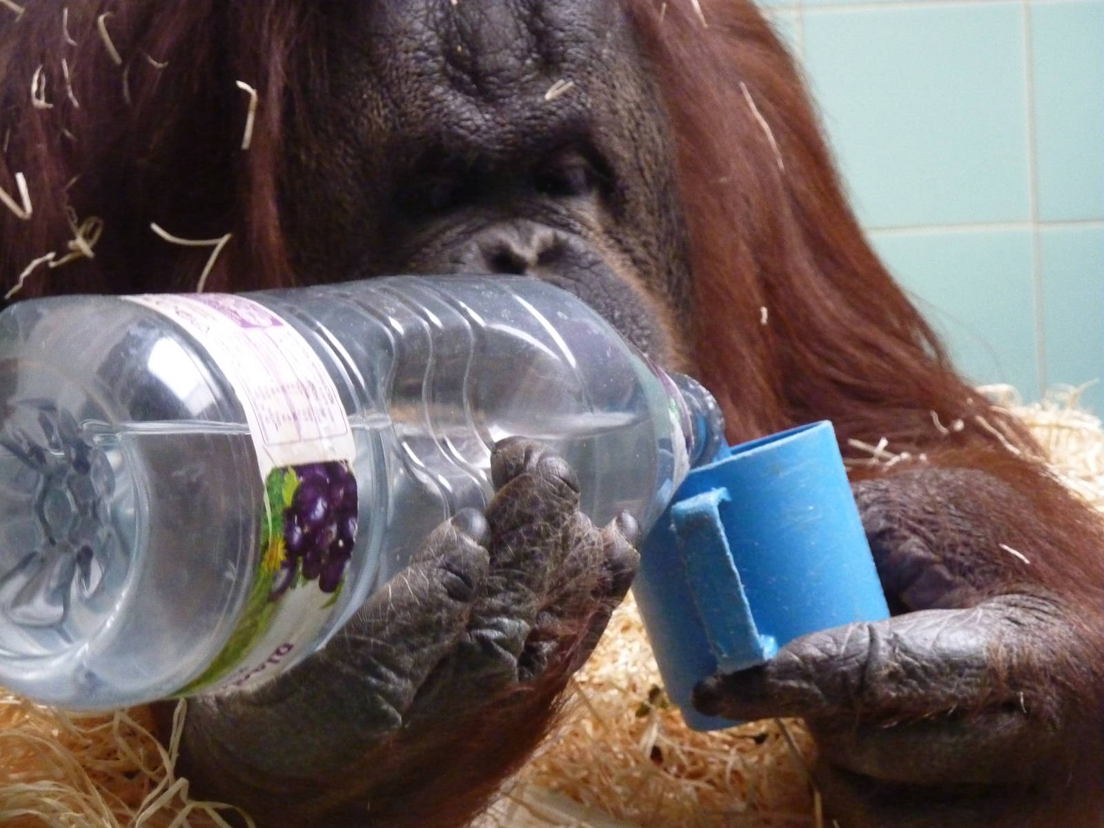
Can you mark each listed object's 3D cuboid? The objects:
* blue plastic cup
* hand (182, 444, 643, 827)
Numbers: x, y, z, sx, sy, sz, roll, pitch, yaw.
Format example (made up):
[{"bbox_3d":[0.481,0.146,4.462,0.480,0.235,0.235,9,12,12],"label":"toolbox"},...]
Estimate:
[{"bbox_3d":[0.066,0.055,1.253,0.077,0.085,0.102,-16,4,11],"label":"blue plastic cup"},{"bbox_3d":[-0.045,0.068,1.140,0.090,0.148,0.110,43,-6,-17],"label":"hand"}]

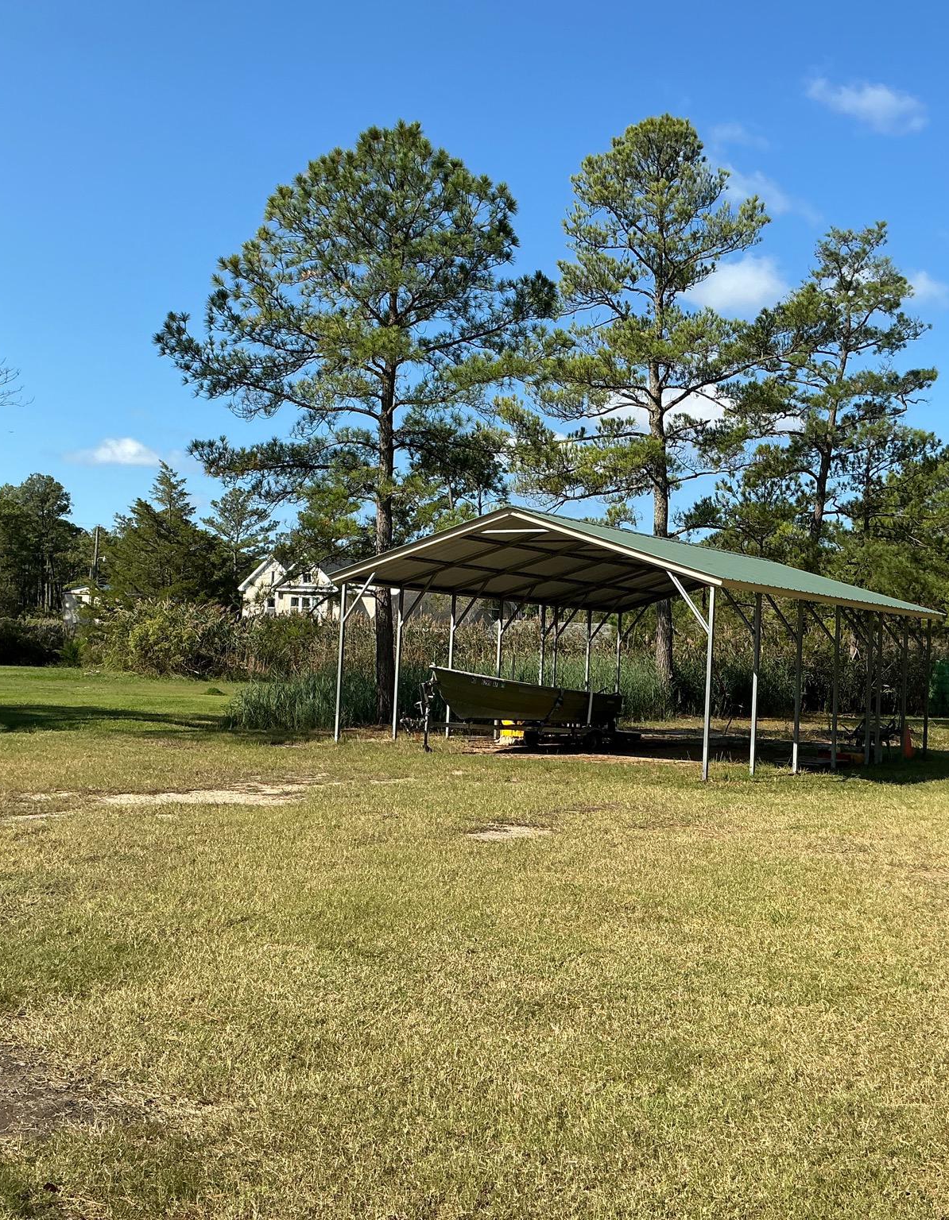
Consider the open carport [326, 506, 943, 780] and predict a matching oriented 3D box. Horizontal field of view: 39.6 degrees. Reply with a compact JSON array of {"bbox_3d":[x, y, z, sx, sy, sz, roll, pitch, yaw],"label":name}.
[{"bbox_3d":[3.322,0.625,24.281,7.520,3.920,9.550,1,-2,37],"label":"open carport"}]

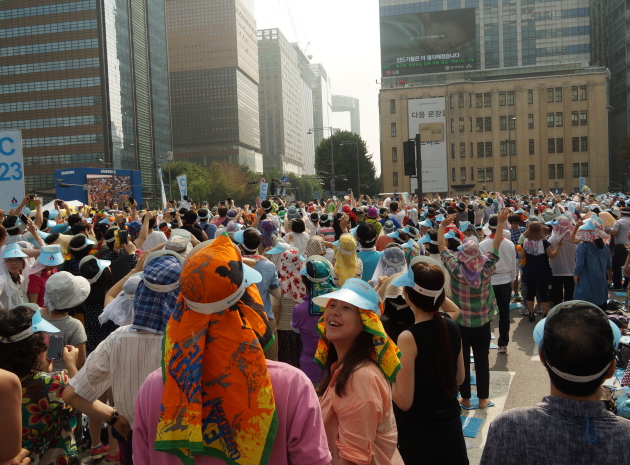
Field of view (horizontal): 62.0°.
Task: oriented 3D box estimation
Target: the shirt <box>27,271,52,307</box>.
[{"bbox_3d":[-2.522,0.629,5.000,0.440,0.600,0.260,-4,3,-25],"label":"shirt"}]

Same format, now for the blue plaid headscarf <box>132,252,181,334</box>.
[{"bbox_3d":[-0.815,0.312,2.680,0.230,0.380,0.250,-3,3,-10],"label":"blue plaid headscarf"}]

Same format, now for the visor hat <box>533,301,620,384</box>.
[{"bbox_3d":[0.741,0.302,1.480,0.215,0.140,0.270,-1,3,25],"label":"visor hat"}]

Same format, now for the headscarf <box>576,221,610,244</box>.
[{"bbox_3d":[3.360,0.012,6.350,0.330,0.280,0.290,-3,3,-24],"label":"headscarf"}]

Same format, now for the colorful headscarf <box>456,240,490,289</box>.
[{"bbox_3d":[1.532,0.306,5.100,0.280,0.460,0.250,-3,3,-6],"label":"colorful headscarf"}]

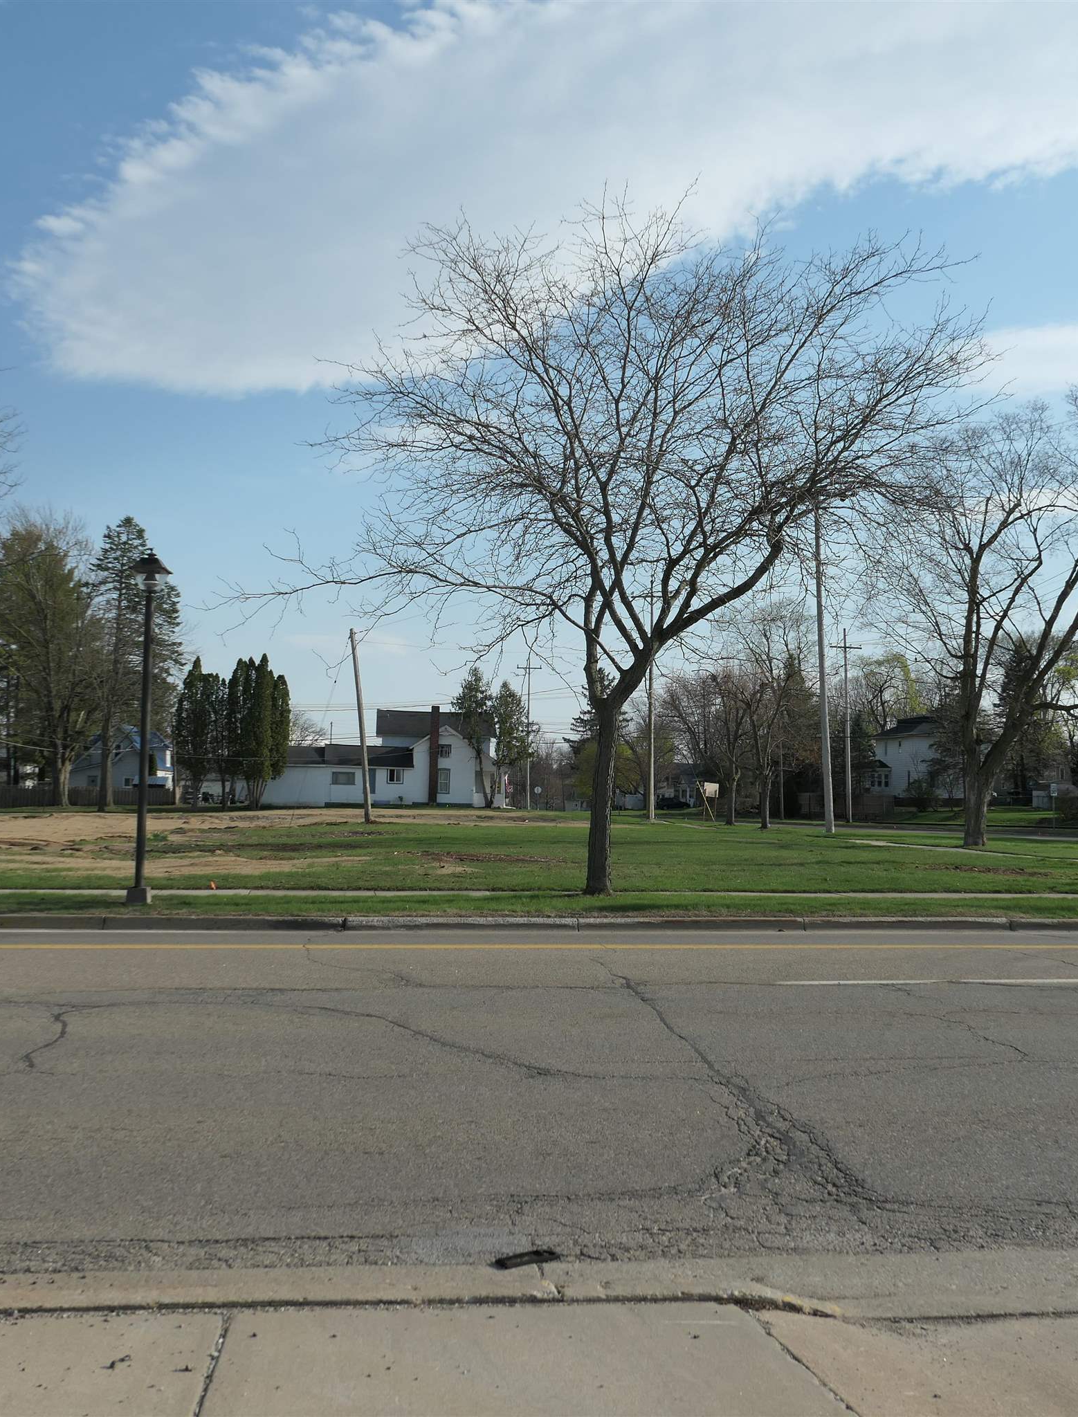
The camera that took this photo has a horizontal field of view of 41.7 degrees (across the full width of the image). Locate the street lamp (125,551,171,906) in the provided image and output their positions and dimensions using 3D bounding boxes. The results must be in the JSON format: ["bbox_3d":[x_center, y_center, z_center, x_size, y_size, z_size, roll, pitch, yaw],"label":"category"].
[{"bbox_3d":[-5.363,0.251,19.549,0.530,4.900,0.530,1,-4,-9],"label":"street lamp"}]

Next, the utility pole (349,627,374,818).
[{"bbox_3d":[-9.039,0.840,71.240,0.330,9.770,0.330,-4,-3,-7],"label":"utility pole"}]

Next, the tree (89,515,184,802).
[{"bbox_3d":[-27.695,-3.121,96.609,6.800,20.010,6.800,2,-4,-16],"label":"tree"}]

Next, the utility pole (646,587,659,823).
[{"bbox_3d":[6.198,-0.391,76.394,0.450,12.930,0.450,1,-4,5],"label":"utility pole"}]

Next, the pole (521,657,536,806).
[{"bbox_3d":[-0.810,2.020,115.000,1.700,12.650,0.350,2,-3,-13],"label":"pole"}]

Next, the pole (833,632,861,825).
[{"bbox_3d":[18.700,1.240,86.000,2.000,11.730,0.350,2,-3,-13],"label":"pole"}]

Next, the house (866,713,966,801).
[{"bbox_3d":[31.389,4.425,117.236,7.000,7.760,7.600,2,-4,-14],"label":"house"}]

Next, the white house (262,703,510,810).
[{"bbox_3d":[-13.610,4.110,121.000,20.500,8.780,9.500,1,-3,-7],"label":"white house"}]

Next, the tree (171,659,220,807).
[{"bbox_3d":[-25.230,1.770,104.000,3.500,11.080,3.500,1,-3,0],"label":"tree"}]

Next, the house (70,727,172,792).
[{"bbox_3d":[-39.490,5.460,134.000,10.000,7.290,9.000,1,-3,-7],"label":"house"}]

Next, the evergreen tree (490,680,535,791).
[{"bbox_3d":[-1.960,2.580,105.286,3.600,9.390,3.600,1,-3,-1],"label":"evergreen tree"}]

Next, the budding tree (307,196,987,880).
[{"bbox_3d":[1.502,-2.716,22.947,11.000,11.420,10.400,1,-3,4],"label":"budding tree"}]

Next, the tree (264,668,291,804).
[{"bbox_3d":[-19.200,2.190,104.000,2.300,10.230,2.300,1,-3,0],"label":"tree"}]

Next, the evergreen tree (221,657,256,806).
[{"bbox_3d":[-22.060,1.770,104.000,2.700,11.080,2.700,1,-3,0],"label":"evergreen tree"}]

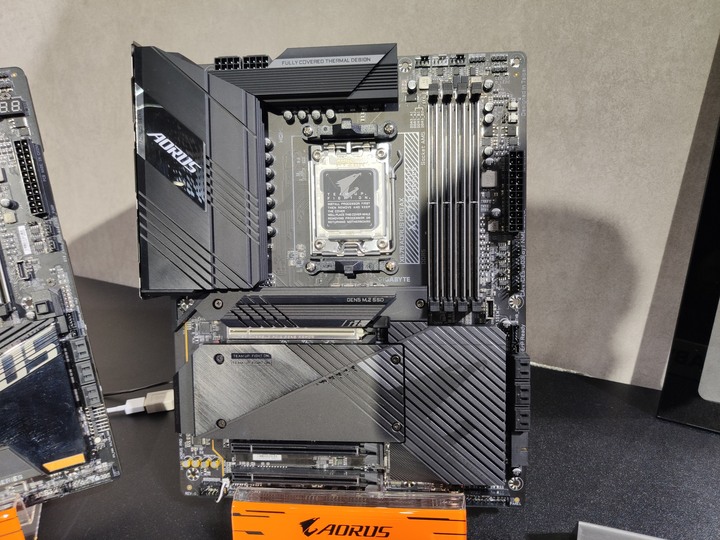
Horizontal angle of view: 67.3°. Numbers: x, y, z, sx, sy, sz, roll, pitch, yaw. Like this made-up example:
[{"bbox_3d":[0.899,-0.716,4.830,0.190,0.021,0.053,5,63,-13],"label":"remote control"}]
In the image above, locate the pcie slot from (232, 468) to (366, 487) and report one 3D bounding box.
[{"bbox_3d":[-0.042,0.143,0.376,0.092,0.008,0.011,0,3,6],"label":"pcie slot"}]

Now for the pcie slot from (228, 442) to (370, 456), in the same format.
[{"bbox_3d":[-0.042,0.122,0.375,0.092,0.008,0.011,0,3,6],"label":"pcie slot"}]

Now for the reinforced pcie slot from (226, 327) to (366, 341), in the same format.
[{"bbox_3d":[-0.044,0.042,0.371,0.093,0.009,0.011,0,3,6],"label":"reinforced pcie slot"}]

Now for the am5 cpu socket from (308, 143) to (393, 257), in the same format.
[{"bbox_3d":[-0.006,-0.047,0.364,0.055,0.074,0.007,0,3,6],"label":"am5 cpu socket"}]

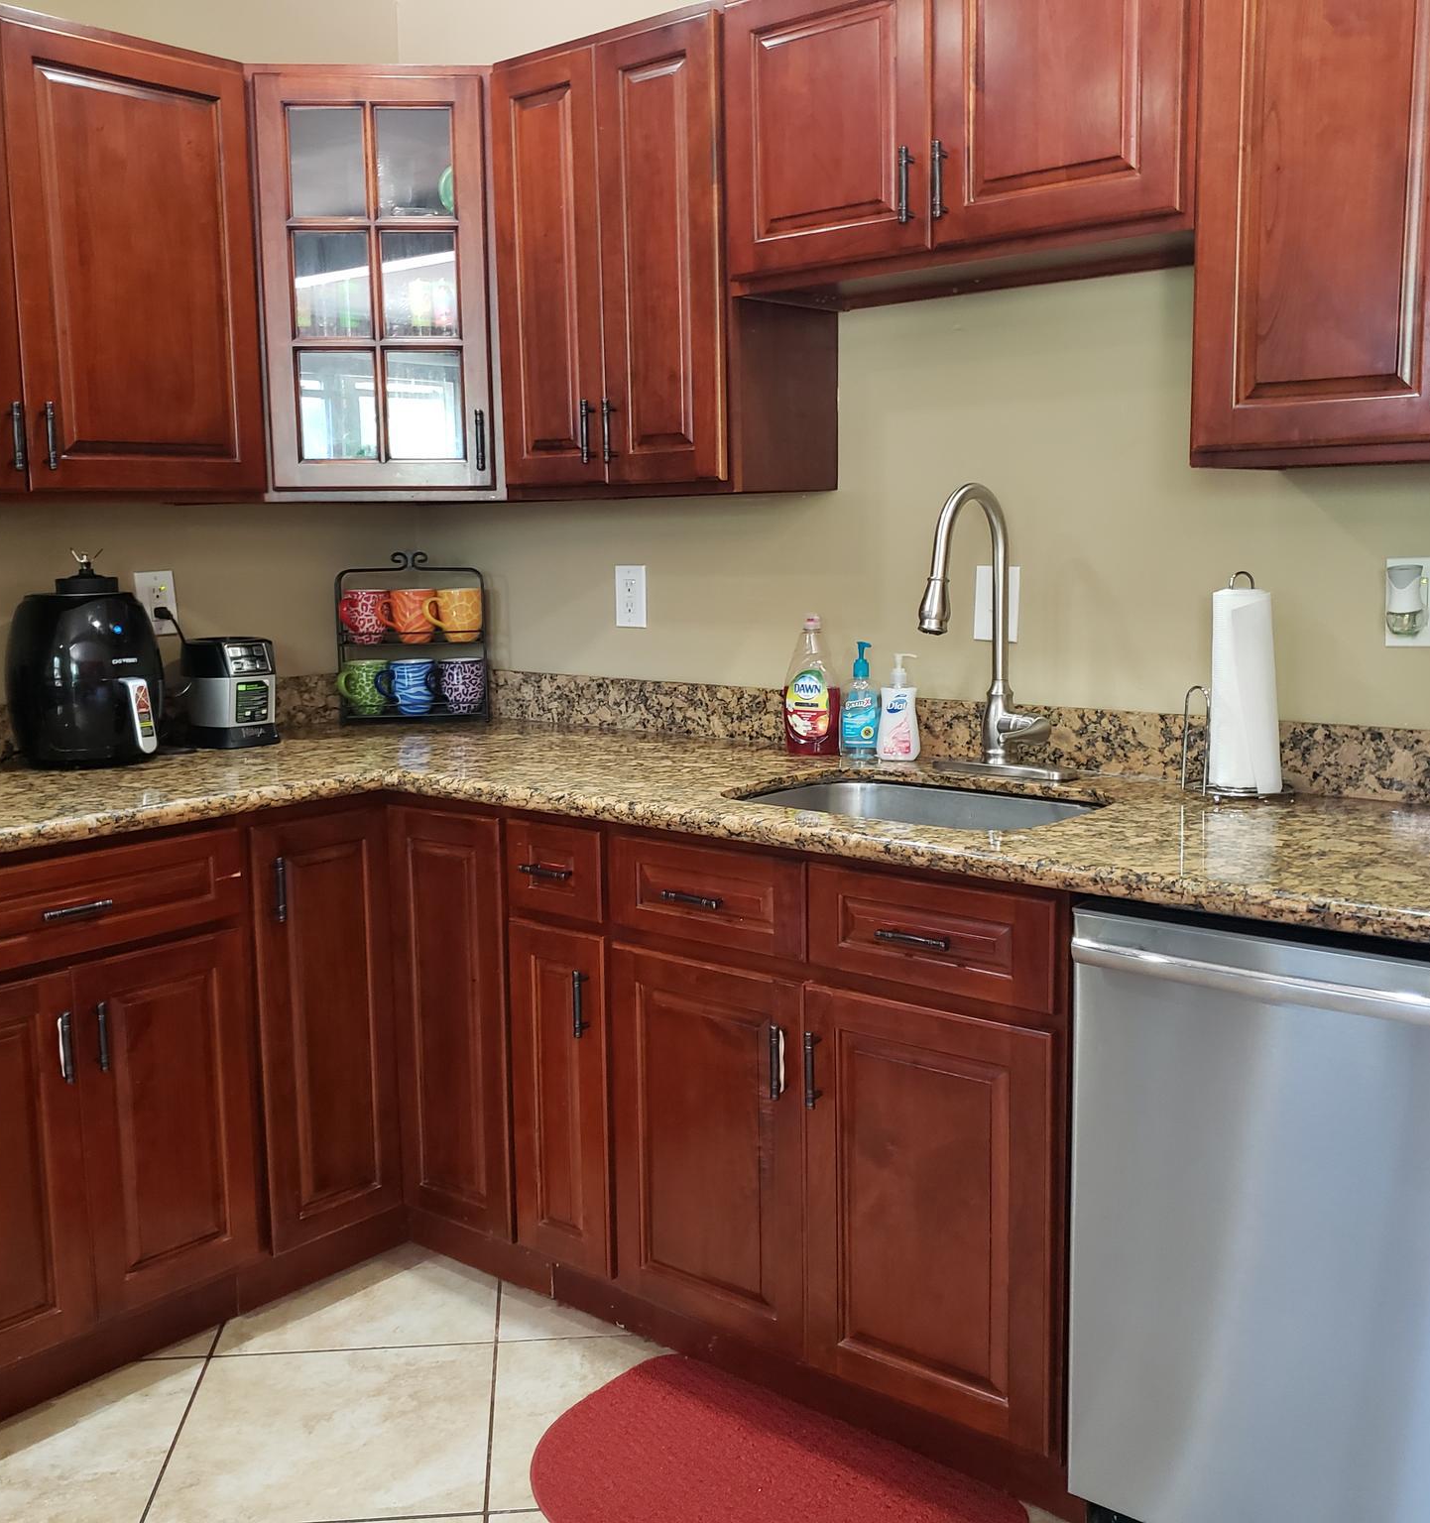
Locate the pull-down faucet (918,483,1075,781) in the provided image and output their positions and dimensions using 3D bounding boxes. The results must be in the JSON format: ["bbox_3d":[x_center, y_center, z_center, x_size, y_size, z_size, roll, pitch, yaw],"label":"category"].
[{"bbox_3d":[0.398,-0.199,2.378,0.250,0.459,0.270,6,10,39],"label":"pull-down faucet"}]

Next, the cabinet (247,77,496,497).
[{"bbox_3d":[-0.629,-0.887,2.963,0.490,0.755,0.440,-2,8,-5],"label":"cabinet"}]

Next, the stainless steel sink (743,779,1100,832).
[{"bbox_3d":[0.269,0.153,2.253,0.555,0.200,0.365,6,10,39],"label":"stainless steel sink"}]

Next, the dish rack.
[{"bbox_3d":[-0.640,-0.257,3.238,0.300,0.355,0.130,-1,8,1],"label":"dish rack"}]

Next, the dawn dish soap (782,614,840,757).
[{"bbox_3d":[0.181,-0.138,2.723,0.100,0.250,0.062,1,8,12],"label":"dawn dish soap"}]

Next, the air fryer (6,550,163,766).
[{"bbox_3d":[-1.123,-0.178,2.696,0.300,0.387,0.262,5,10,33],"label":"air fryer"}]

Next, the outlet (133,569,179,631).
[{"bbox_3d":[-1.081,-0.307,2.964,0.011,0.121,0.077,6,10,39],"label":"outlet"}]

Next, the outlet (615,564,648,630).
[{"bbox_3d":[-0.170,-0.333,3.076,0.082,0.126,0.012,6,11,39],"label":"outlet"}]

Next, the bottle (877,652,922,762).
[{"bbox_3d":[0.321,-0.094,2.631,0.077,0.186,0.050,-1,8,1],"label":"bottle"}]

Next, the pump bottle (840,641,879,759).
[{"bbox_3d":[0.255,-0.108,2.666,0.070,0.205,0.050,-2,8,-6],"label":"pump bottle"}]

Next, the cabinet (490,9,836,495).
[{"bbox_3d":[-0.092,-0.850,2.700,0.535,0.755,0.326,6,10,39],"label":"cabinet"}]

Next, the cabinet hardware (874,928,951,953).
[{"bbox_3d":[0.244,0.222,1.897,0.108,0.014,0.032,6,10,39],"label":"cabinet hardware"}]

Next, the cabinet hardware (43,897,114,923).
[{"bbox_3d":[-0.945,0.218,2.248,0.032,0.014,0.112,6,11,39],"label":"cabinet hardware"}]

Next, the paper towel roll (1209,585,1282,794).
[{"bbox_3d":[0.762,-0.107,2.204,0.100,0.280,0.100,-1,8,0],"label":"paper towel roll"}]

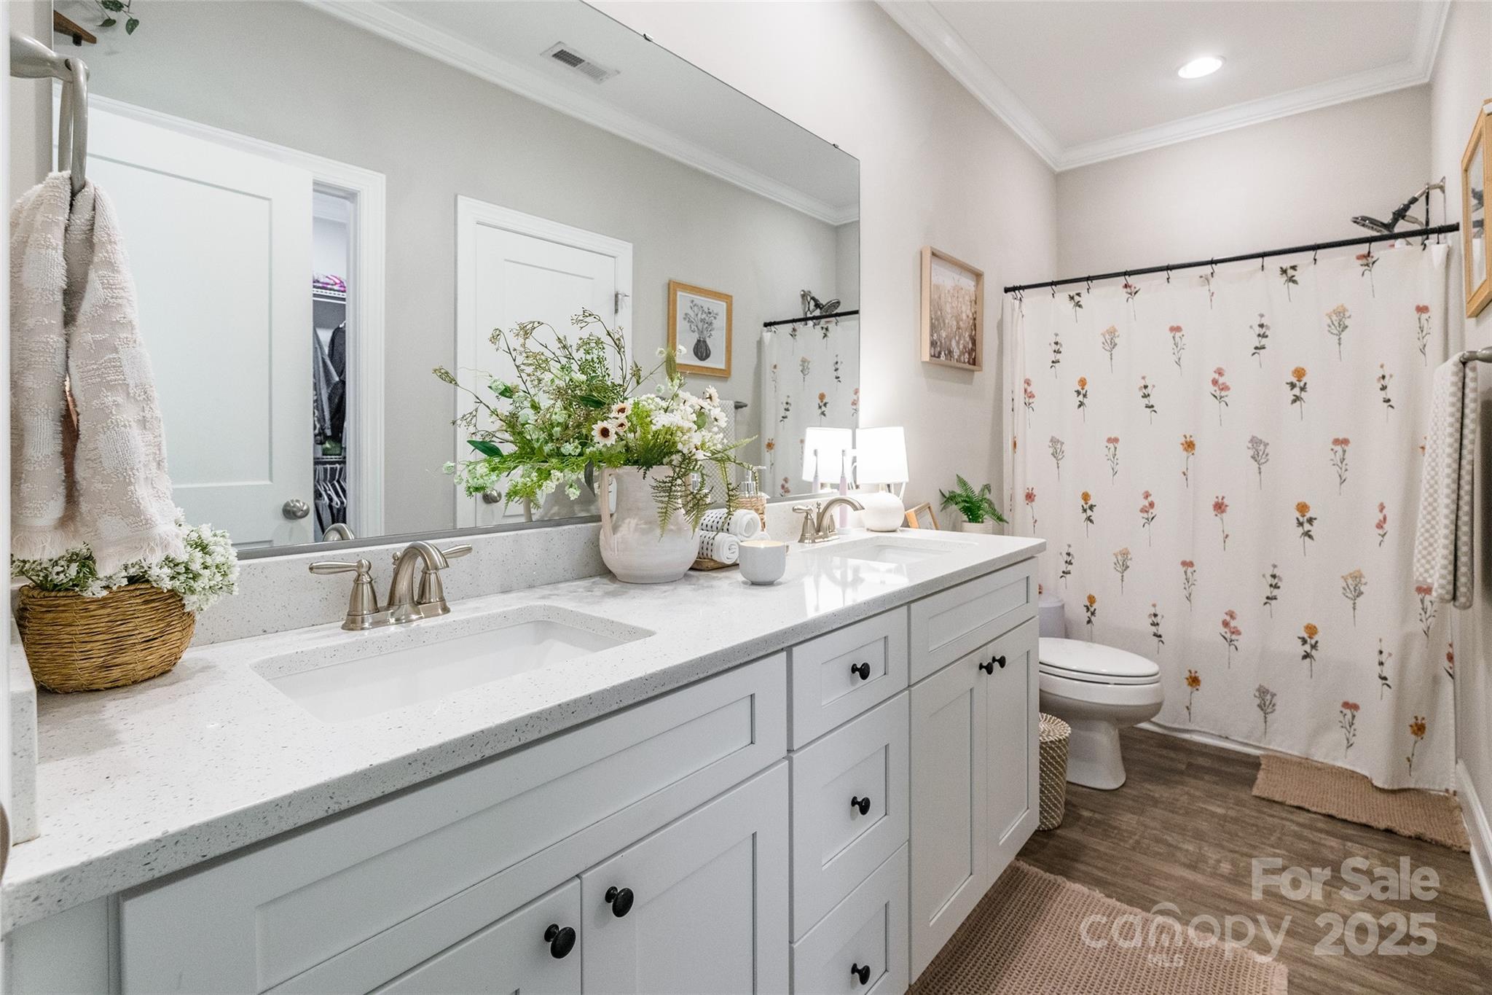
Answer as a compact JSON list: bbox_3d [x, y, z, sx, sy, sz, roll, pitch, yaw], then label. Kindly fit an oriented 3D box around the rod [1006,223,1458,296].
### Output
[{"bbox_3d":[1.834,-0.958,2.733,1.510,0.030,0.030,4,6,42],"label":"rod"}]

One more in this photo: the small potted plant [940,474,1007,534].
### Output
[{"bbox_3d":[0.928,0.057,2.691,0.235,0.300,0.240,4,6,42],"label":"small potted plant"}]

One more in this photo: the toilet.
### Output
[{"bbox_3d":[1.149,0.623,2.523,0.740,0.740,0.440,4,6,42],"label":"toilet"}]

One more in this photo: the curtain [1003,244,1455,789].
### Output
[{"bbox_3d":[1.792,0.006,2.693,1.490,1.820,0.130,4,6,42],"label":"curtain"}]

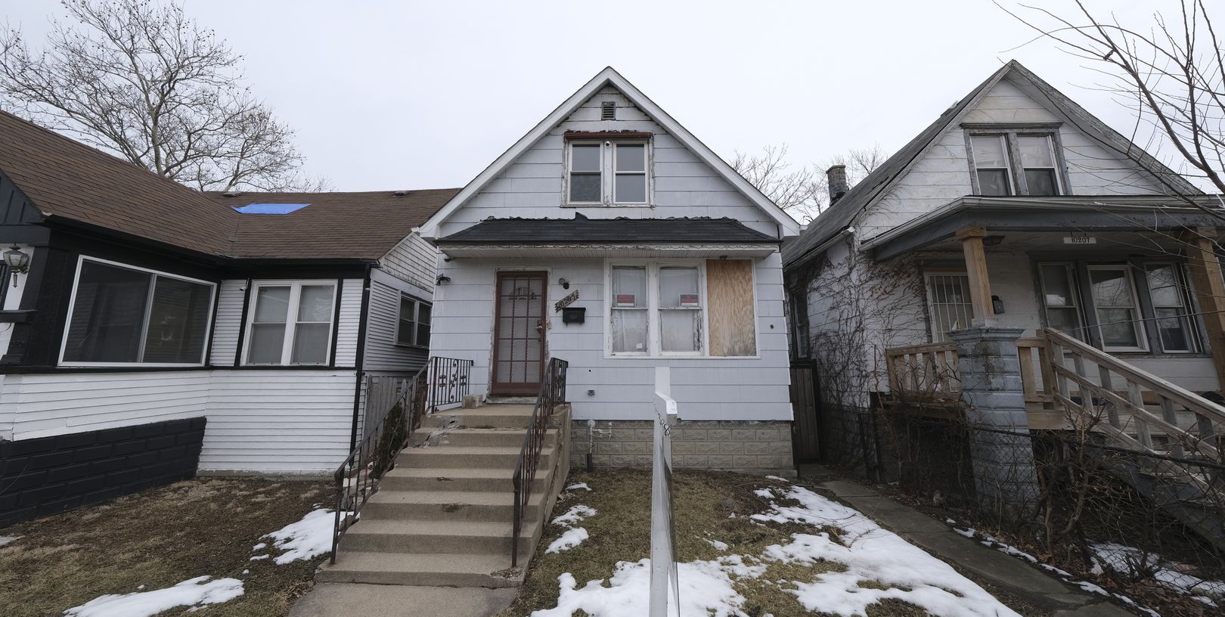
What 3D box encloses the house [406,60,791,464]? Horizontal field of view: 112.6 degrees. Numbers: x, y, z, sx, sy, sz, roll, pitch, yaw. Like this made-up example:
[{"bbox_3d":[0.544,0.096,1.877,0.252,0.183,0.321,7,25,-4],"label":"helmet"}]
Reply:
[{"bbox_3d":[0.014,-0.011,12.364,6.580,7.090,11.500,0,-9,1],"label":"house"}]

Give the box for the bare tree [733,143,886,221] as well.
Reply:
[{"bbox_3d":[11.971,-2.481,23.569,9.800,15.500,9.400,0,-9,1],"label":"bare tree"}]

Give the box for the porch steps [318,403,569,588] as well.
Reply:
[{"bbox_3d":[-1.523,1.892,5.039,1.690,1.210,3.380,0,-9,1],"label":"porch steps"}]

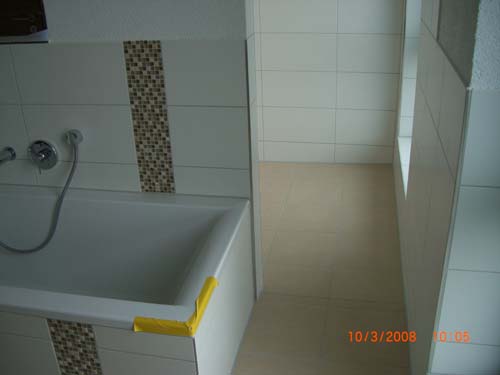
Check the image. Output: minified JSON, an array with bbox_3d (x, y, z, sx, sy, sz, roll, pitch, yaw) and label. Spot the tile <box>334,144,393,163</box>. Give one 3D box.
[{"bbox_3d":[0.954,-0.274,4.579,0.486,0.170,0.012,3,23,13],"label":"tile"}]

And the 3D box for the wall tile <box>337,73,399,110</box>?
[{"bbox_3d":[0.934,-0.768,4.377,0.486,0.300,0.012,3,23,13],"label":"wall tile"}]

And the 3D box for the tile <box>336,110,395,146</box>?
[{"bbox_3d":[0.945,-0.491,4.490,0.486,0.300,0.012,3,23,13],"label":"tile"}]

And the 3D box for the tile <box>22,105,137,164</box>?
[{"bbox_3d":[-0.851,-0.269,2.756,0.596,0.300,0.012,3,23,13],"label":"tile"}]

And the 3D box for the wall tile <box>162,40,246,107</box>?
[{"bbox_3d":[-0.202,-0.513,2.495,0.397,0.301,0.012,3,23,13],"label":"wall tile"}]

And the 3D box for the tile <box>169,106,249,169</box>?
[{"bbox_3d":[-0.191,-0.235,2.608,0.397,0.300,0.012,3,23,13],"label":"tile"}]

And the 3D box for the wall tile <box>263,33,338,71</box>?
[{"bbox_3d":[0.393,-1.073,4.383,0.603,0.300,0.012,3,23,13],"label":"wall tile"}]

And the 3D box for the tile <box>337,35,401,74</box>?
[{"bbox_3d":[0.771,-0.869,3.564,0.399,0.250,0.010,3,25,11],"label":"tile"}]

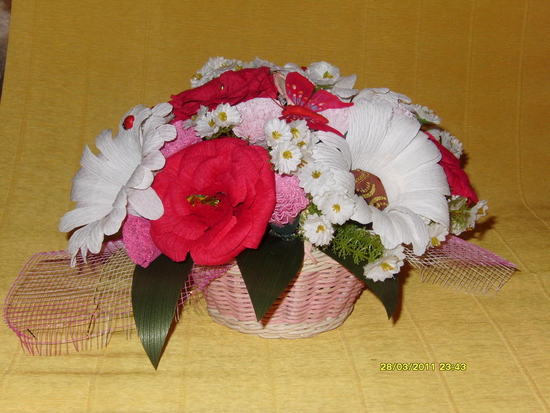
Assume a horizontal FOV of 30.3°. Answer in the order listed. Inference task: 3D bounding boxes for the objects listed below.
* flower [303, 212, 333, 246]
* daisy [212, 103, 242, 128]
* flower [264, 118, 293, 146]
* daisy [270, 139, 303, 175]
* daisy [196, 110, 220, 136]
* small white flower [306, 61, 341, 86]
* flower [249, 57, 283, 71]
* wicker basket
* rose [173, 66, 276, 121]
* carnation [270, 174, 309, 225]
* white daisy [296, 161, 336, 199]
[{"bbox_3d":[0.033,0.018,0.780,0.026,0.026,0.014,-2,0,-7],"label":"flower"},{"bbox_3d":[-0.038,-0.072,0.810,0.024,0.024,0.013,0,-21,0],"label":"daisy"},{"bbox_3d":[0.003,-0.059,0.805,0.022,0.022,0.012,0,-18,0],"label":"flower"},{"bbox_3d":[0.009,-0.038,0.785,0.025,0.025,0.013,0,-12,0],"label":"daisy"},{"bbox_3d":[-0.054,-0.067,0.810,0.024,0.024,0.013,5,-20,14],"label":"daisy"},{"bbox_3d":[0.042,-0.116,0.885,0.029,0.016,0.027,-4,54,-11],"label":"small white flower"},{"bbox_3d":[-0.007,-0.125,0.900,0.029,0.014,0.029,3,9,-1],"label":"flower"},{"bbox_3d":[0.004,0.052,0.906,0.155,0.090,0.155,0,19,0],"label":"wicker basket"},{"bbox_3d":[-0.043,-0.094,0.870,0.090,0.040,0.088,-14,13,5],"label":"rose"},{"bbox_3d":[0.010,-0.005,0.800,0.038,0.044,0.036,-1,-11,-3],"label":"carnation"},{"bbox_3d":[0.032,-0.021,0.775,0.029,0.028,0.013,0,-9,0],"label":"white daisy"}]

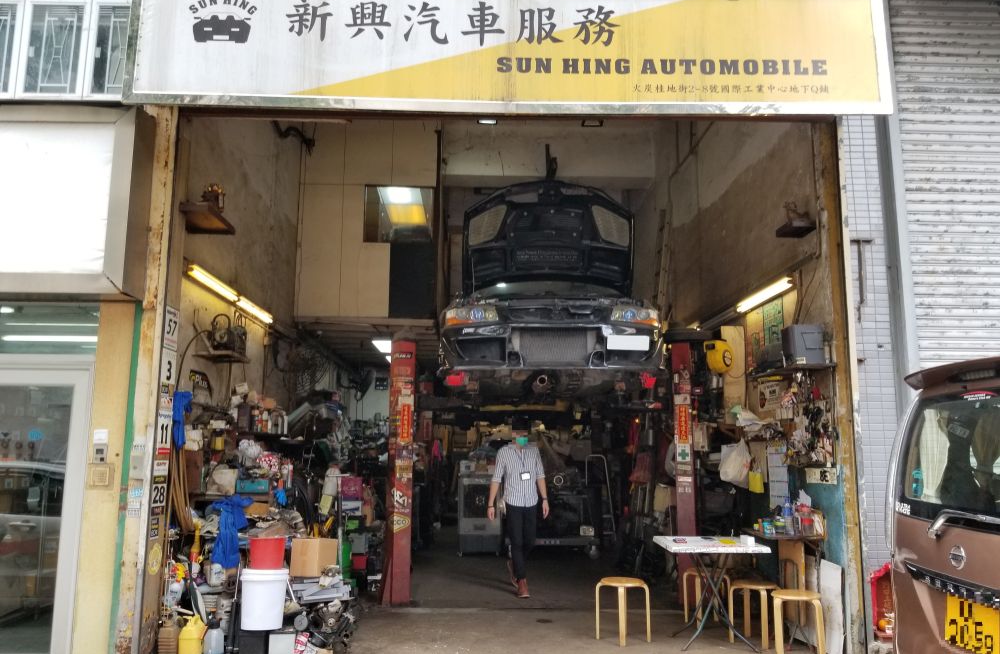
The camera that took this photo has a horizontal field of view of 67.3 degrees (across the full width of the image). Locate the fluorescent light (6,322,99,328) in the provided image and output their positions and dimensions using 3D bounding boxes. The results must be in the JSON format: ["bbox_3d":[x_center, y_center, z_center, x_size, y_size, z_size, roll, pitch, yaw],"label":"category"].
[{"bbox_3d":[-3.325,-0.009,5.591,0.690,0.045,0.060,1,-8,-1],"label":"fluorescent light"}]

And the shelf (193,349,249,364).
[{"bbox_3d":[-2.272,0.254,6.201,0.320,0.050,0.520,1,-8,-1],"label":"shelf"}]

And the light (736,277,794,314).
[{"bbox_3d":[2.185,-0.239,6.234,0.080,0.100,1.180,1,-8,-1],"label":"light"}]

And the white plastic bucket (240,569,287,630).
[{"bbox_3d":[-1.616,1.847,5.160,0.325,0.400,0.325,1,-8,-1],"label":"white plastic bucket"}]

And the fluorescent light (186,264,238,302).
[{"bbox_3d":[-2.355,-0.343,6.206,0.080,0.100,1.180,1,-8,-1],"label":"fluorescent light"}]

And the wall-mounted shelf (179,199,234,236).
[{"bbox_3d":[-2.352,-0.843,5.891,0.360,0.075,0.620,1,-8,-1],"label":"wall-mounted shelf"}]

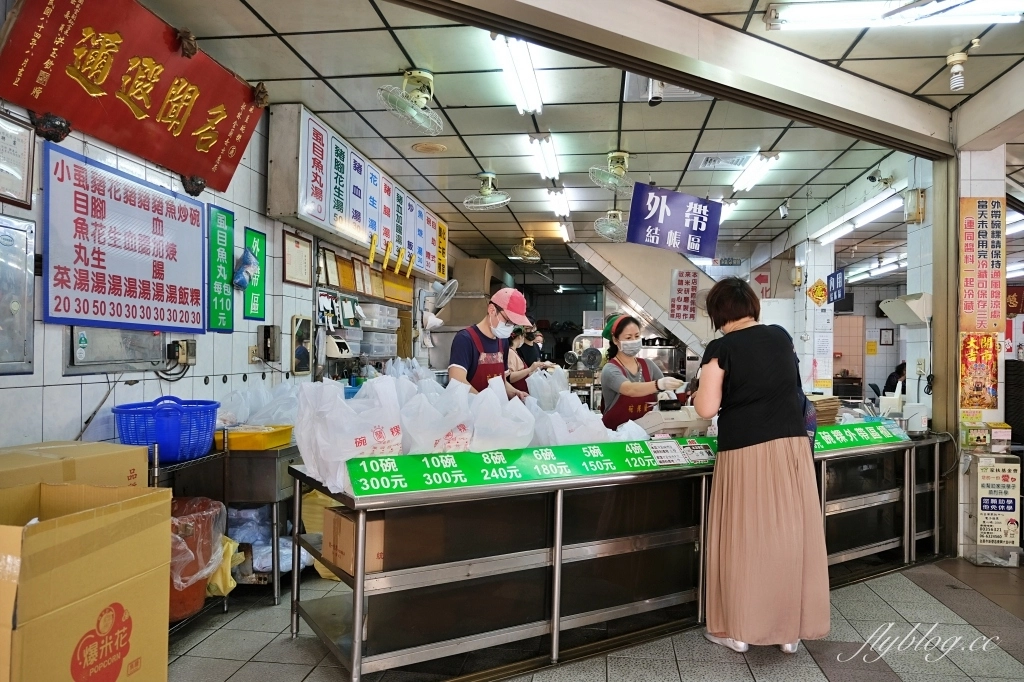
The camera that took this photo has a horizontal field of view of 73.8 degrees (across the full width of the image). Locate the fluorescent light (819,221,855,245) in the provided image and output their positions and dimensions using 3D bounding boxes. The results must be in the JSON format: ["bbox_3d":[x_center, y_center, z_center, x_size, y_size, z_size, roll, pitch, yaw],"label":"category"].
[{"bbox_3d":[3.595,-1.165,7.573,0.070,0.070,1.140,1,-1,8],"label":"fluorescent light"}]

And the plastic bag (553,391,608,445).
[{"bbox_3d":[0.345,0.421,3.440,0.280,0.340,0.240,1,-1,-24],"label":"plastic bag"}]

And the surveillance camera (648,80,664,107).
[{"bbox_3d":[0.849,-1.474,4.024,0.085,0.220,0.085,1,-23,7],"label":"surveillance camera"}]

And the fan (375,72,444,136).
[{"bbox_3d":[-0.624,-1.452,4.173,0.420,0.400,0.440,1,-1,-7],"label":"fan"}]

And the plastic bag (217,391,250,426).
[{"bbox_3d":[-1.665,0.418,4.050,0.220,0.250,0.220,1,-1,8],"label":"plastic bag"}]

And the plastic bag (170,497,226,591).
[{"bbox_3d":[-1.590,0.951,3.286,0.410,0.400,0.410,1,-1,8],"label":"plastic bag"}]

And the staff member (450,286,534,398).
[{"bbox_3d":[-0.140,0.551,3.900,0.520,1.680,0.450,2,-1,-37],"label":"staff member"}]

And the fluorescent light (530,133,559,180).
[{"bbox_3d":[0.295,-1.581,5.938,0.178,0.075,1.200,1,-1,8],"label":"fluorescent light"}]

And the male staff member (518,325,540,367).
[{"bbox_3d":[0.133,0.601,6.294,0.320,1.680,0.480,0,-1,41],"label":"male staff member"}]

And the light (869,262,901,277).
[{"bbox_3d":[6.369,-1.200,11.614,0.150,0.085,1.200,1,-1,8],"label":"light"}]

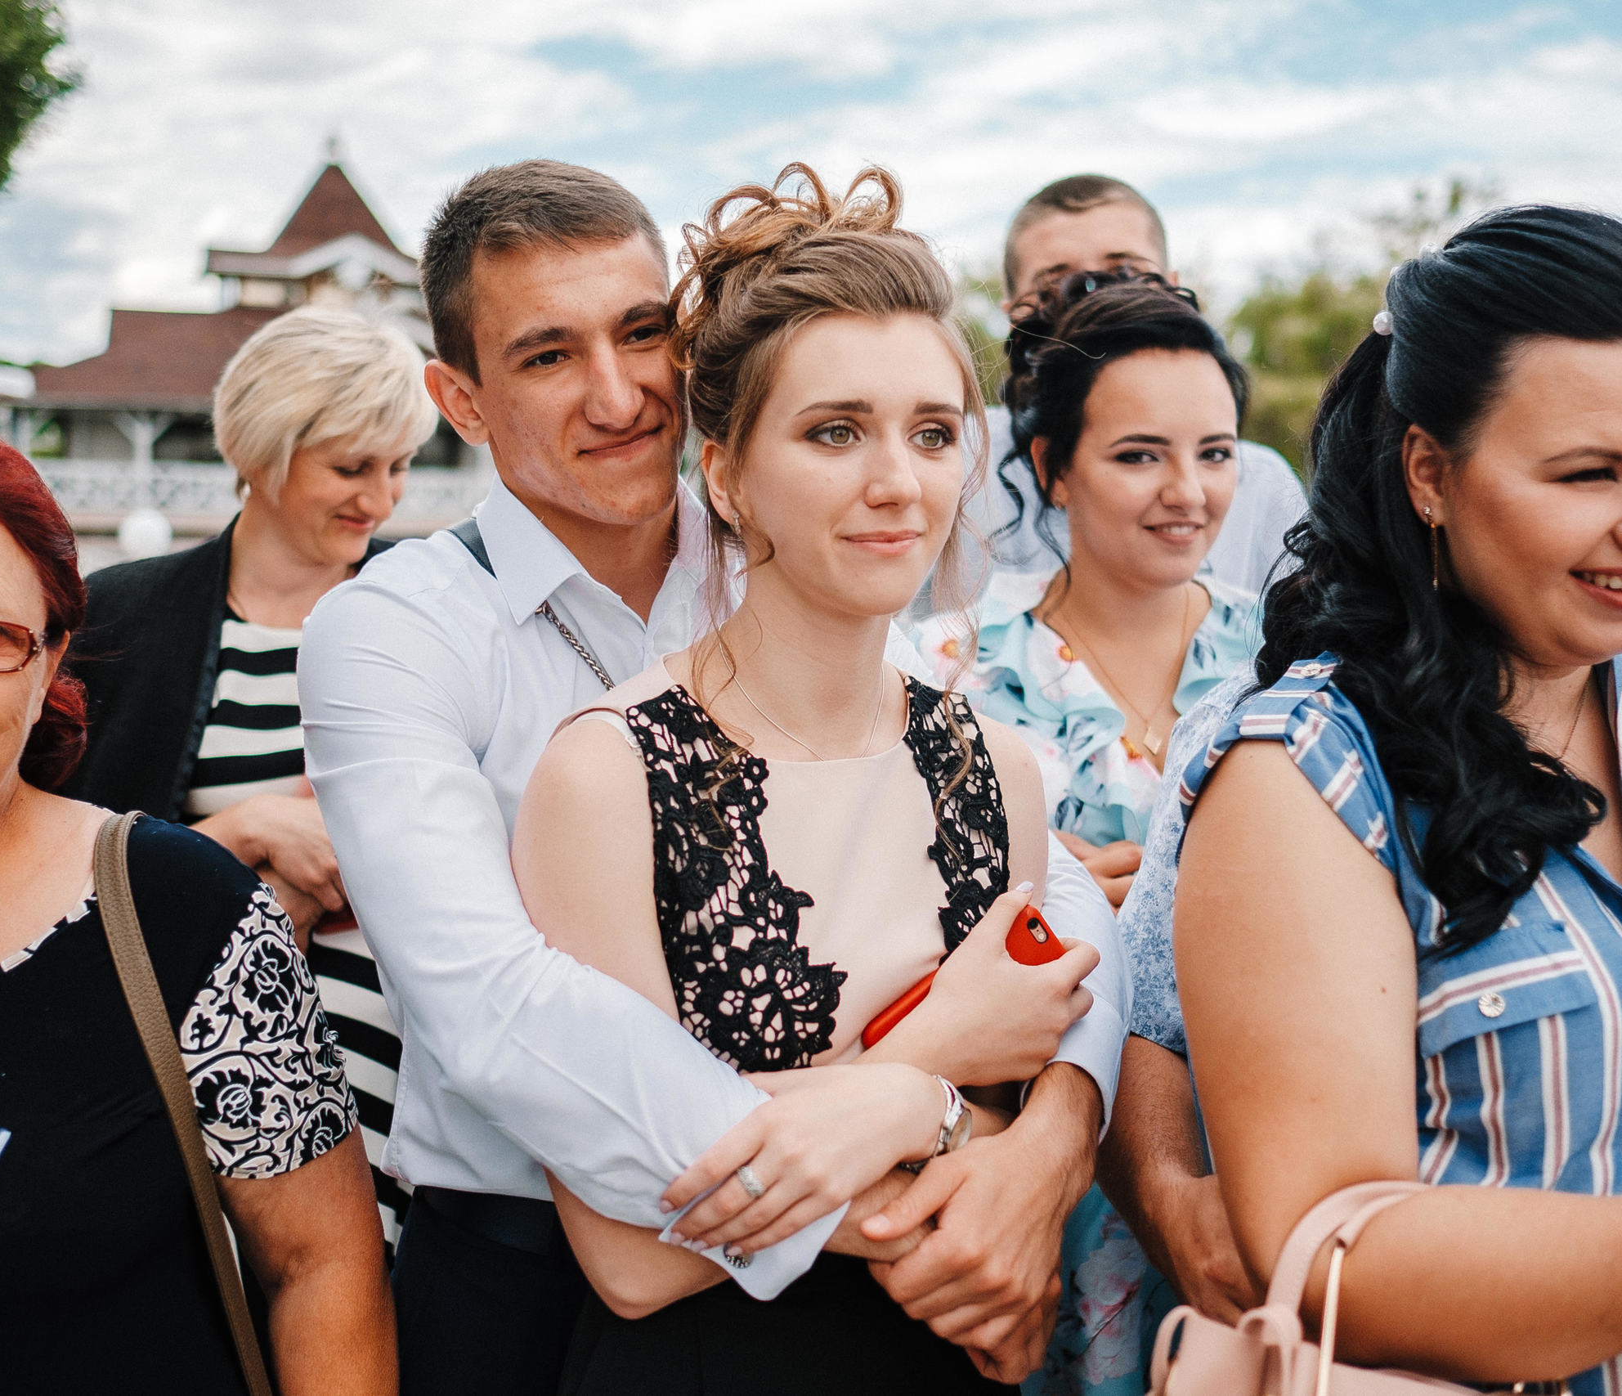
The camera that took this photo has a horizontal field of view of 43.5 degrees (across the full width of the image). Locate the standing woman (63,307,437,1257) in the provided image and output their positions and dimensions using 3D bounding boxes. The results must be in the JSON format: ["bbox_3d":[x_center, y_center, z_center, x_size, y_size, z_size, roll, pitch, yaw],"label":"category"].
[{"bbox_3d":[-0.508,0.463,2.004,0.460,1.671,0.360,-3,7,-30],"label":"standing woman"}]

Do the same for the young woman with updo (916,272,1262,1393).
[{"bbox_3d":[0.272,0.476,1.833,0.440,1.694,0.320,-2,7,-20],"label":"young woman with updo"}]

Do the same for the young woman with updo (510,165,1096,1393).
[{"bbox_3d":[-0.017,0.499,1.464,0.430,1.725,0.340,-2,7,-22],"label":"young woman with updo"}]

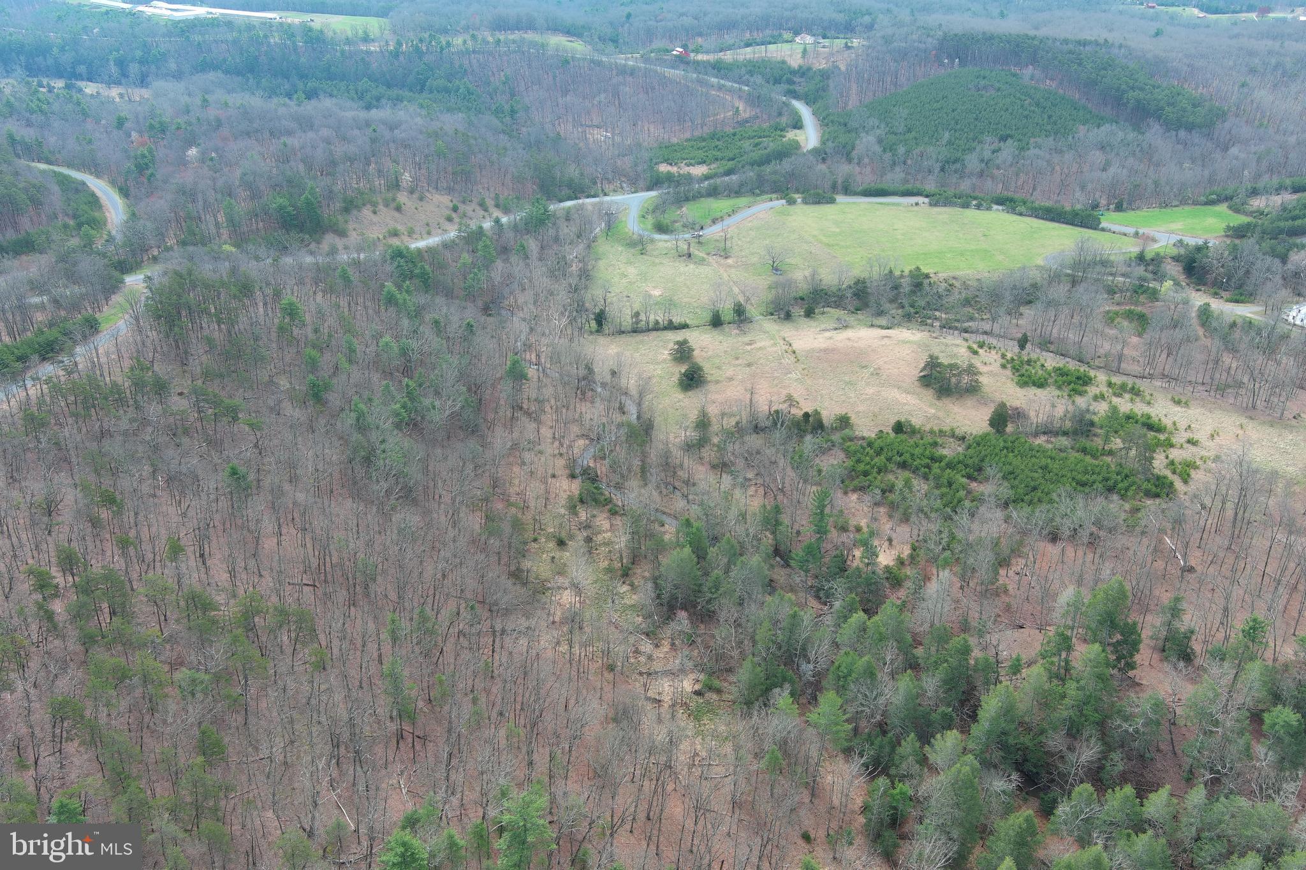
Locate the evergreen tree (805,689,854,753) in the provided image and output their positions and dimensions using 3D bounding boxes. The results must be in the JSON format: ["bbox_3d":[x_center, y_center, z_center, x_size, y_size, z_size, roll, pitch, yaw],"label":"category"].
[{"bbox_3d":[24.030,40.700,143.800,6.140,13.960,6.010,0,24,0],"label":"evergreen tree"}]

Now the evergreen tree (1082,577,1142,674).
[{"bbox_3d":[75.680,31.490,170.310,9.580,19.100,9.390,0,24,0],"label":"evergreen tree"}]

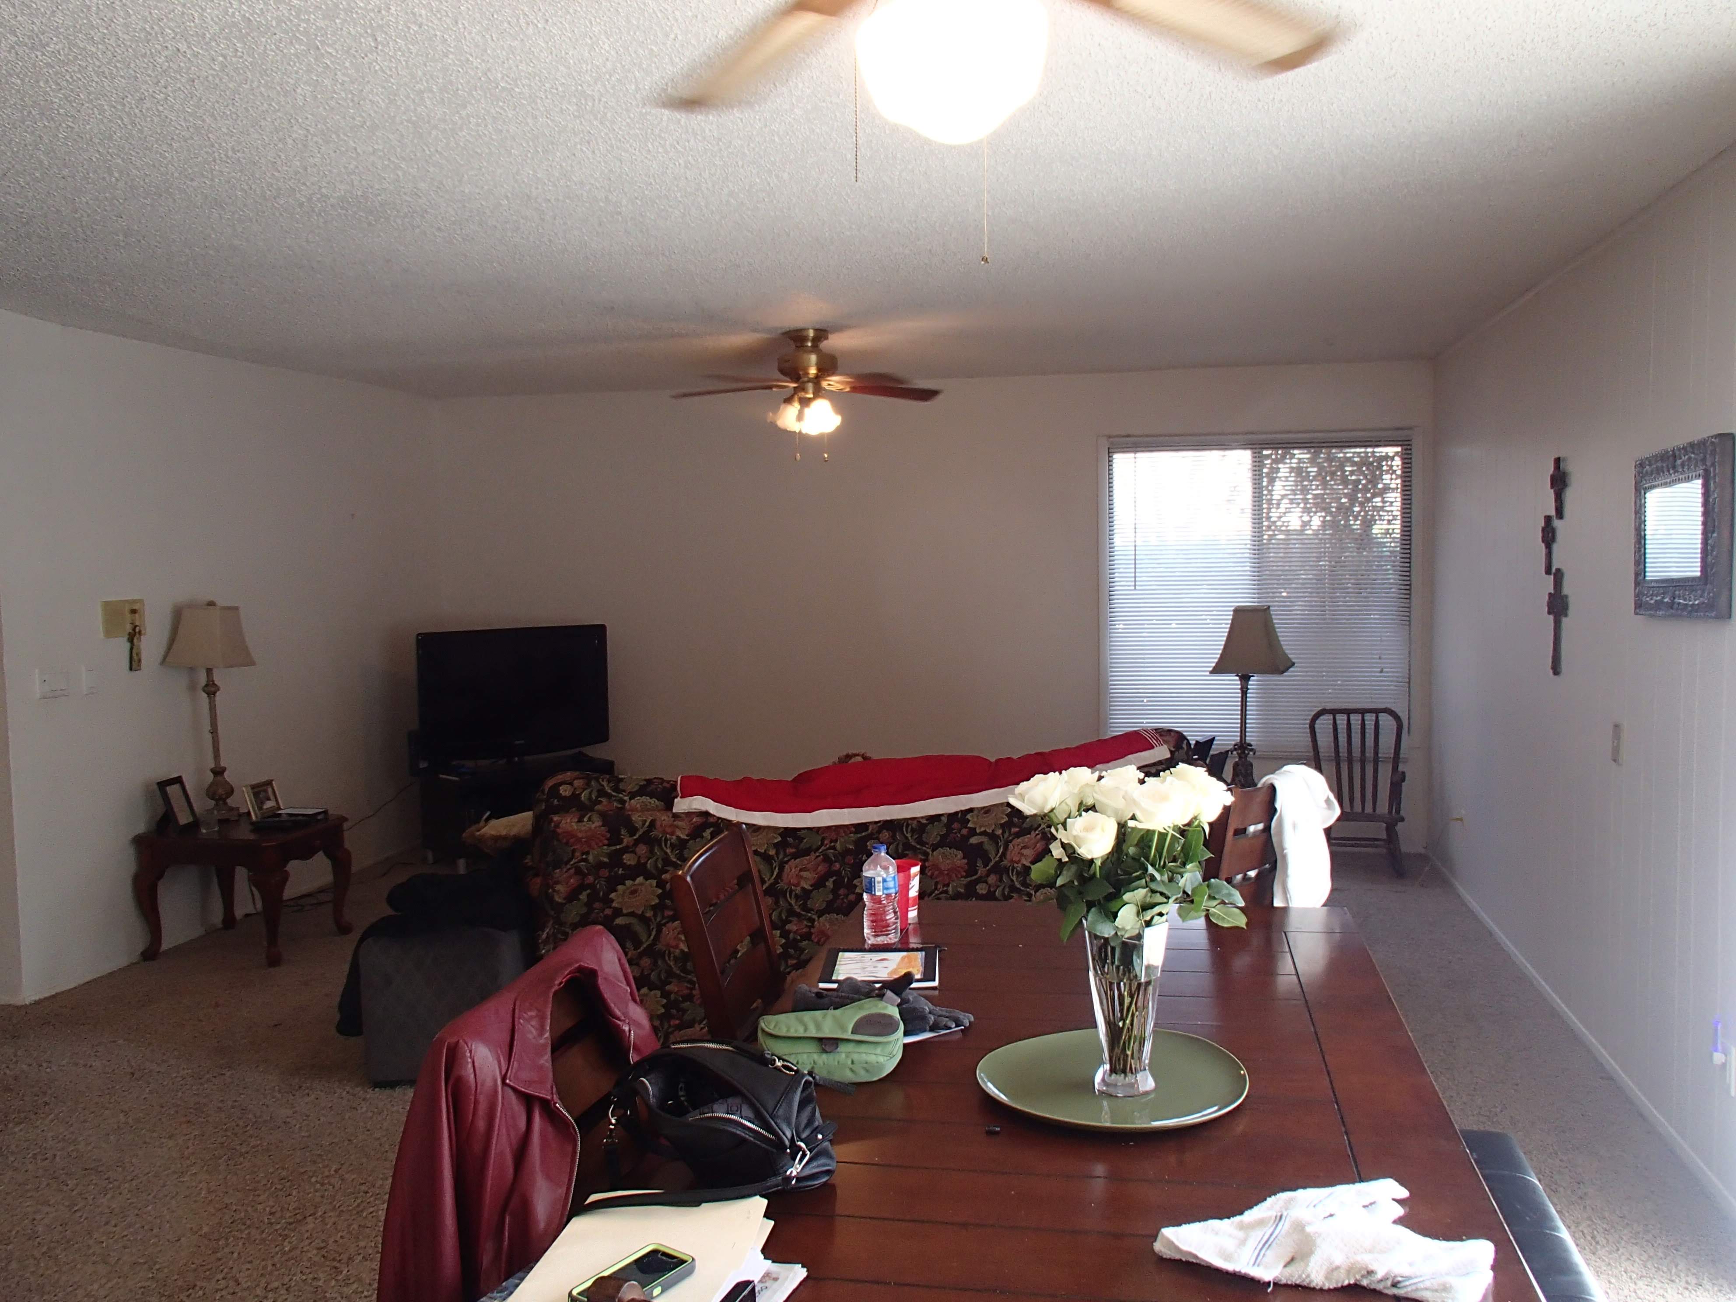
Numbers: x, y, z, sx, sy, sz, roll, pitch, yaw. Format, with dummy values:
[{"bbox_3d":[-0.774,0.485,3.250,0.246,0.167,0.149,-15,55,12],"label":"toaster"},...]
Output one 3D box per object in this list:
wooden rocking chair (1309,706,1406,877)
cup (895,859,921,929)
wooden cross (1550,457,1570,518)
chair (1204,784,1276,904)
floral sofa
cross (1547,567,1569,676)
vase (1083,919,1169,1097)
[{"bbox_3d":[2.319,0.647,6.729,0.465,0.775,0.640,0,4,12],"label":"wooden rocking chair"},{"bbox_3d":[0.059,0.514,2.965,0.102,0.127,0.102,-1,4,0],"label":"cup"},{"bbox_3d":[2.278,-0.540,4.641,0.022,0.206,0.125,0,4,12],"label":"wooden cross"},{"bbox_3d":[0.803,0.787,3.617,0.475,0.990,0.580,-5,6,-44],"label":"chair"},{"bbox_3d":[-0.069,0.748,4.758,2.100,0.920,0.950,-2,4,-15],"label":"floral sofa"},{"bbox_3d":[2.279,-0.096,4.643,0.024,0.357,0.180,0,4,12],"label":"cross"},{"bbox_3d":[0.361,0.498,1.982,0.125,0.235,0.125,0,4,12],"label":"vase"}]

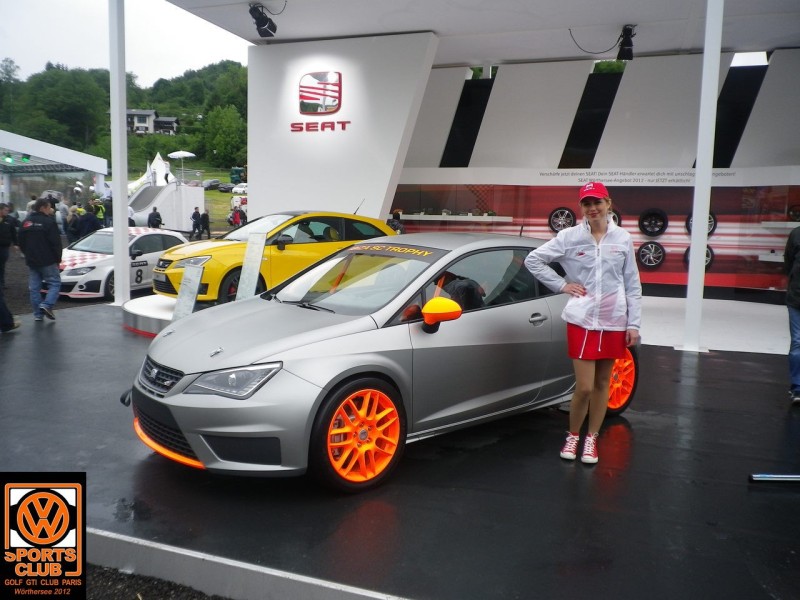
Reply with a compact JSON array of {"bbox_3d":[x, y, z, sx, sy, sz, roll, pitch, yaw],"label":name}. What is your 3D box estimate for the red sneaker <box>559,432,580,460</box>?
[{"bbox_3d":[1.107,0.919,4.165,0.100,0.132,0.270,4,6,23],"label":"red sneaker"}]

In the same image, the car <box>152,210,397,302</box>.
[{"bbox_3d":[-1.567,-0.640,9.802,4.029,1.440,1.750,-3,7,-36],"label":"car"}]

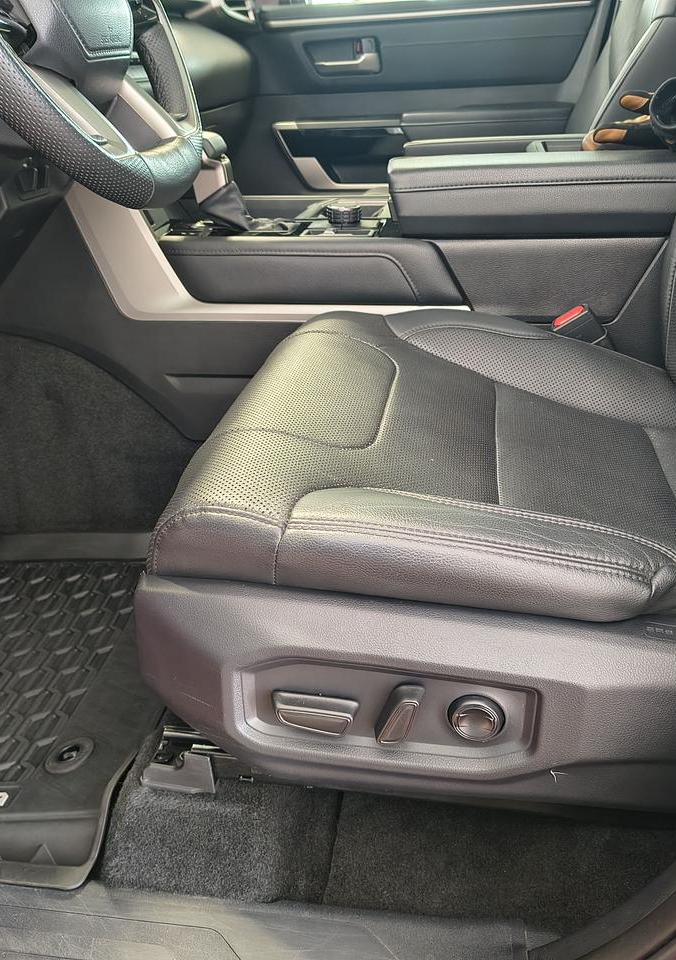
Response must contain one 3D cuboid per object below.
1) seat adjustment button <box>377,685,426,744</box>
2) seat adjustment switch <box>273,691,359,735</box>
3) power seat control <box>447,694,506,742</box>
[{"bbox_3d":[0.053,0.202,0.767,0.021,0.052,0.021,23,28,-3],"label":"seat adjustment button"},{"bbox_3d":[-0.020,0.206,0.781,0.077,0.027,0.021,6,28,6],"label":"seat adjustment switch"},{"bbox_3d":[0.119,0.204,0.760,0.048,0.047,0.016,4,28,7],"label":"power seat control"}]

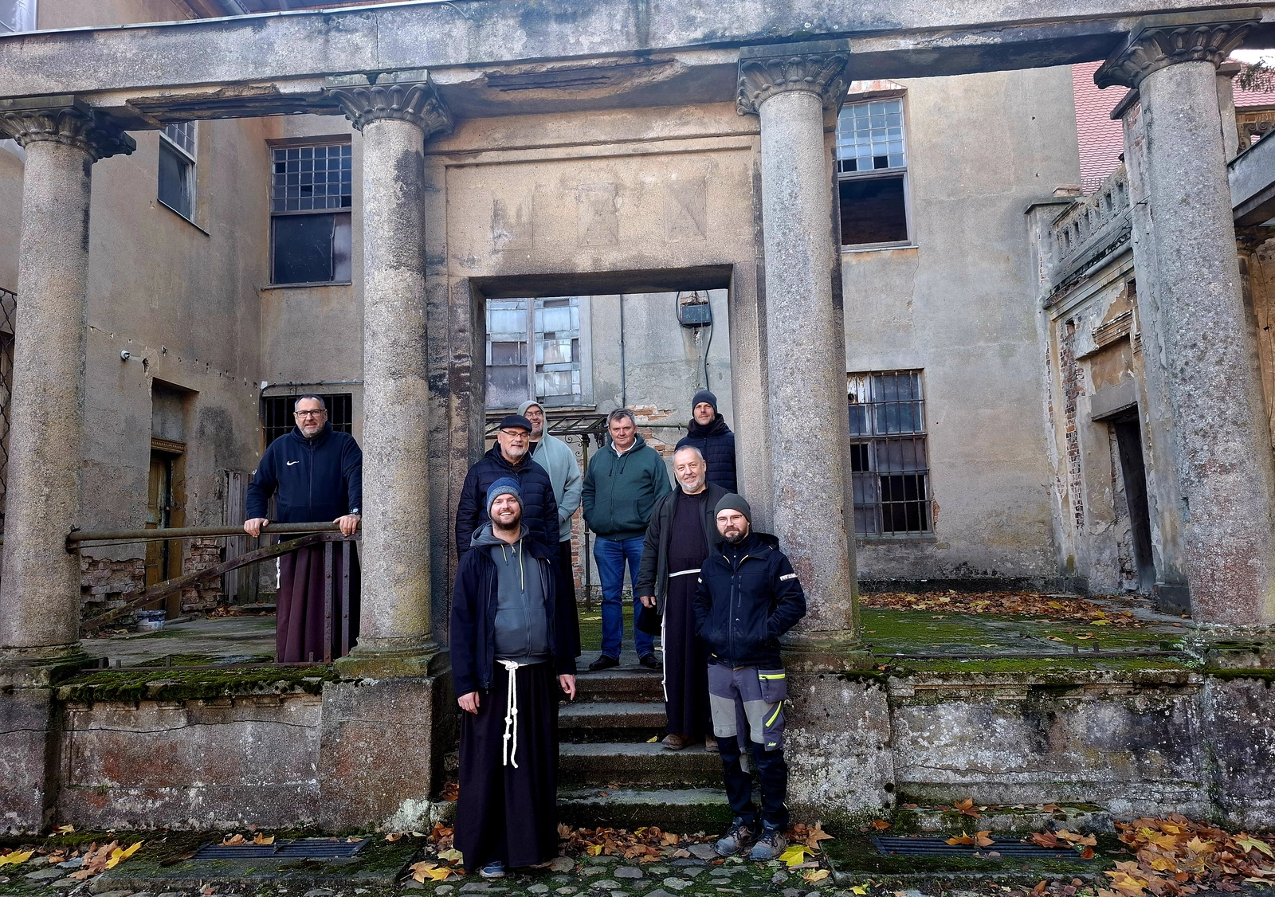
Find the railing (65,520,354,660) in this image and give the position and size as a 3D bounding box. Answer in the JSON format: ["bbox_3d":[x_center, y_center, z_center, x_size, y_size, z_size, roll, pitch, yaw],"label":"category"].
[{"bbox_3d":[-2.612,0.909,5.209,1.858,0.869,0.071,-2,-6,4],"label":"railing"}]

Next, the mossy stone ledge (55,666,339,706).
[{"bbox_3d":[-2.562,1.404,5.096,1.656,0.131,0.374,-2,-6,4],"label":"mossy stone ledge"}]

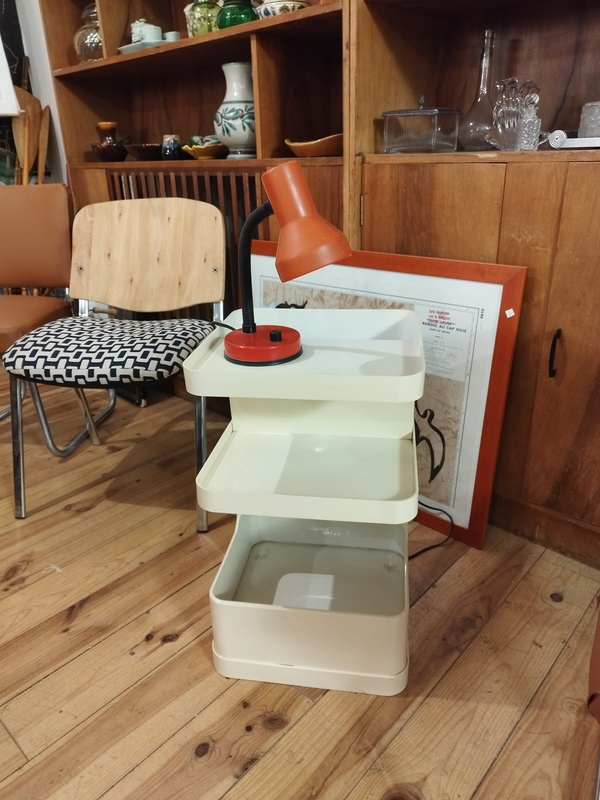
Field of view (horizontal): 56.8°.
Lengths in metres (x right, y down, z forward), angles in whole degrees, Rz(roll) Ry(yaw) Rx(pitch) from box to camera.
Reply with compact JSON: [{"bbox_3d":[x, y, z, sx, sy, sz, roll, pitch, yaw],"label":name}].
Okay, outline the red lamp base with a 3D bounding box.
[{"bbox_3d":[-0.071,-0.109,1.076,0.154,0.038,0.154,-1,24,1],"label":"red lamp base"}]

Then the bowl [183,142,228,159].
[{"bbox_3d":[-0.307,-0.810,1.808,0.156,0.047,0.140,19,31,38],"label":"bowl"}]

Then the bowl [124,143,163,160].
[{"bbox_3d":[-0.547,-0.896,2.004,0.173,0.056,0.173,-1,24,1],"label":"bowl"}]

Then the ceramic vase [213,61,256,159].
[{"bbox_3d":[-0.179,-0.866,1.671,0.166,0.254,0.166,-1,24,1],"label":"ceramic vase"}]

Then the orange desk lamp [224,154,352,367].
[{"bbox_3d":[-0.028,-0.237,0.992,0.262,0.338,0.158,11,27,26],"label":"orange desk lamp"}]

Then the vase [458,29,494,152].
[{"bbox_3d":[0.411,-0.697,1.260,0.088,0.246,0.088,19,31,38],"label":"vase"}]

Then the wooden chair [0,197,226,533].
[{"bbox_3d":[-0.495,-0.130,1.586,0.554,0.812,0.540,2,24,9],"label":"wooden chair"}]

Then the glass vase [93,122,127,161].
[{"bbox_3d":[-0.734,-0.996,2.140,0.128,0.133,0.128,19,31,38],"label":"glass vase"}]

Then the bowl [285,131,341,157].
[{"bbox_3d":[0.053,-0.697,1.522,0.187,0.058,0.150,19,31,38],"label":"bowl"}]

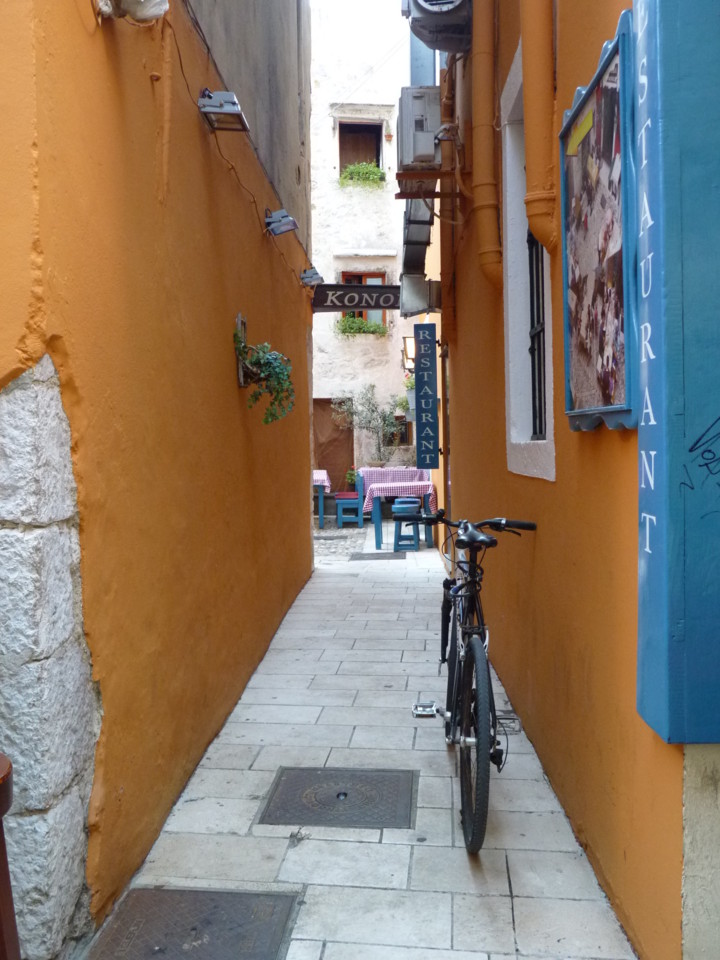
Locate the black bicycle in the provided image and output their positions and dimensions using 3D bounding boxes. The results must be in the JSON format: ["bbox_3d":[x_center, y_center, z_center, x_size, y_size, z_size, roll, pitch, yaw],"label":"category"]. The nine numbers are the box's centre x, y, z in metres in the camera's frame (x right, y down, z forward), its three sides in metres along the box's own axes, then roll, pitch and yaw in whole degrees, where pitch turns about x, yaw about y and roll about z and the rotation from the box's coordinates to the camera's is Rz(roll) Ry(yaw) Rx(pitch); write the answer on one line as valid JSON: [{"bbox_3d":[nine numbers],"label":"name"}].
[{"bbox_3d":[0.405,0.670,3.400,0.600,1.020,1.700,2,2,2],"label":"black bicycle"}]

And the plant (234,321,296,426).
[{"bbox_3d":[-0.515,-0.560,4.750,0.320,0.530,0.360,-1,2,2],"label":"plant"}]

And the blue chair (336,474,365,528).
[{"bbox_3d":[-0.145,0.300,13.500,0.450,0.860,0.430,-1,2,-2],"label":"blue chair"}]

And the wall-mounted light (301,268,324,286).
[{"bbox_3d":[-0.435,-1.870,8.150,0.210,0.140,0.190,-1,2,2],"label":"wall-mounted light"}]

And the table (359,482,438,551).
[{"bbox_3d":[0.496,0.433,11.150,0.860,0.770,0.820,-1,2,-5],"label":"table"}]

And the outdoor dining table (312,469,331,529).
[{"bbox_3d":[-0.850,0.320,13.500,0.800,0.780,0.900,-1,2,-3],"label":"outdoor dining table"}]

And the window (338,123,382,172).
[{"bbox_3d":[0.015,-6.284,16.850,0.850,1.020,0.140,-1,2,-8],"label":"window"}]

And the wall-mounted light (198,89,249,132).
[{"bbox_3d":[-0.560,-1.530,3.680,0.175,0.115,0.230,-1,2,2],"label":"wall-mounted light"}]

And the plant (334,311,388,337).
[{"bbox_3d":[0.019,-2.935,16.750,0.950,0.440,0.360,-1,2,-8],"label":"plant"}]

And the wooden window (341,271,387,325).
[{"bbox_3d":[0.075,-3.200,15.900,0.800,1.050,0.120,-1,2,-6],"label":"wooden window"}]

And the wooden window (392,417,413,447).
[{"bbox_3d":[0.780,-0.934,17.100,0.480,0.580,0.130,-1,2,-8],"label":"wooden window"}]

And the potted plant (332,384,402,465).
[{"bbox_3d":[0.120,-0.920,14.900,1.150,1.330,0.950,-1,2,0],"label":"potted plant"}]

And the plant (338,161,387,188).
[{"bbox_3d":[0.047,-5.749,16.700,0.880,0.450,0.360,-1,2,-8],"label":"plant"}]

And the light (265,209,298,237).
[{"bbox_3d":[-0.499,-1.651,5.680,0.185,0.130,0.230,-1,2,2],"label":"light"}]

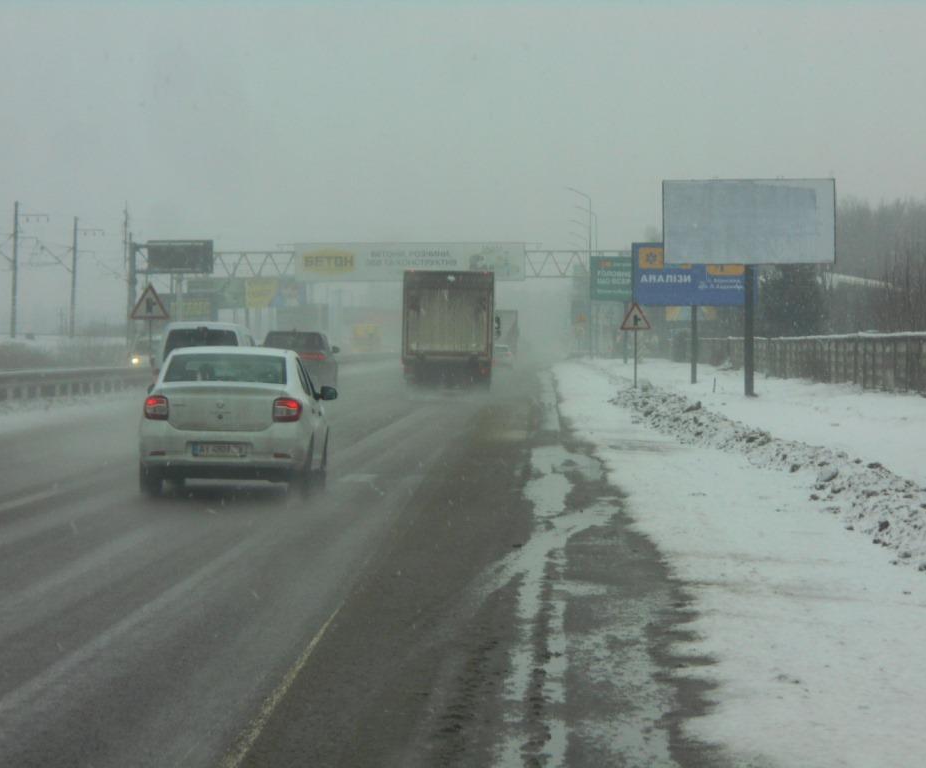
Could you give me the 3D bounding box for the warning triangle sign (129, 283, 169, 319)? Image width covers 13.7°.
[{"bbox_3d":[-9.049,-2.373,111.000,1.120,1.020,0.060,0,1,-1],"label":"warning triangle sign"}]

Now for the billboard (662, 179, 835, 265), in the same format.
[{"bbox_3d":[10.237,-5.799,137.500,6.150,3.020,0.400,0,1,7],"label":"billboard"}]

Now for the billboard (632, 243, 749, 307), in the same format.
[{"bbox_3d":[11.245,-5.306,186.000,6.150,3.050,0.400,0,1,6],"label":"billboard"}]

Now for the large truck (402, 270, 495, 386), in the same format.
[{"bbox_3d":[-0.360,-1.520,113.300,2.520,3.450,8.000,1,1,1],"label":"large truck"}]

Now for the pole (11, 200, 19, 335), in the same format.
[{"bbox_3d":[-35.865,-9.211,308.000,0.420,11.050,0.420,2,1,0],"label":"pole"}]

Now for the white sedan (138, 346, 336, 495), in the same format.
[{"bbox_3d":[-2.400,0.355,41.500,1.740,1.510,4.350,1,1,1],"label":"white sedan"}]

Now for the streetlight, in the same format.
[{"bbox_3d":[7.634,-7.372,252.000,1.900,11.000,0.350,0,1,1],"label":"streetlight"}]

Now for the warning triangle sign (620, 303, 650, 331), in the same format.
[{"bbox_3d":[4.844,-1.896,108.000,0.870,0.780,0.060,0,1,2],"label":"warning triangle sign"}]

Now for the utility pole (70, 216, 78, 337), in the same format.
[{"bbox_3d":[-35.625,-9.840,352.000,0.420,11.000,0.420,2,1,0],"label":"utility pole"}]

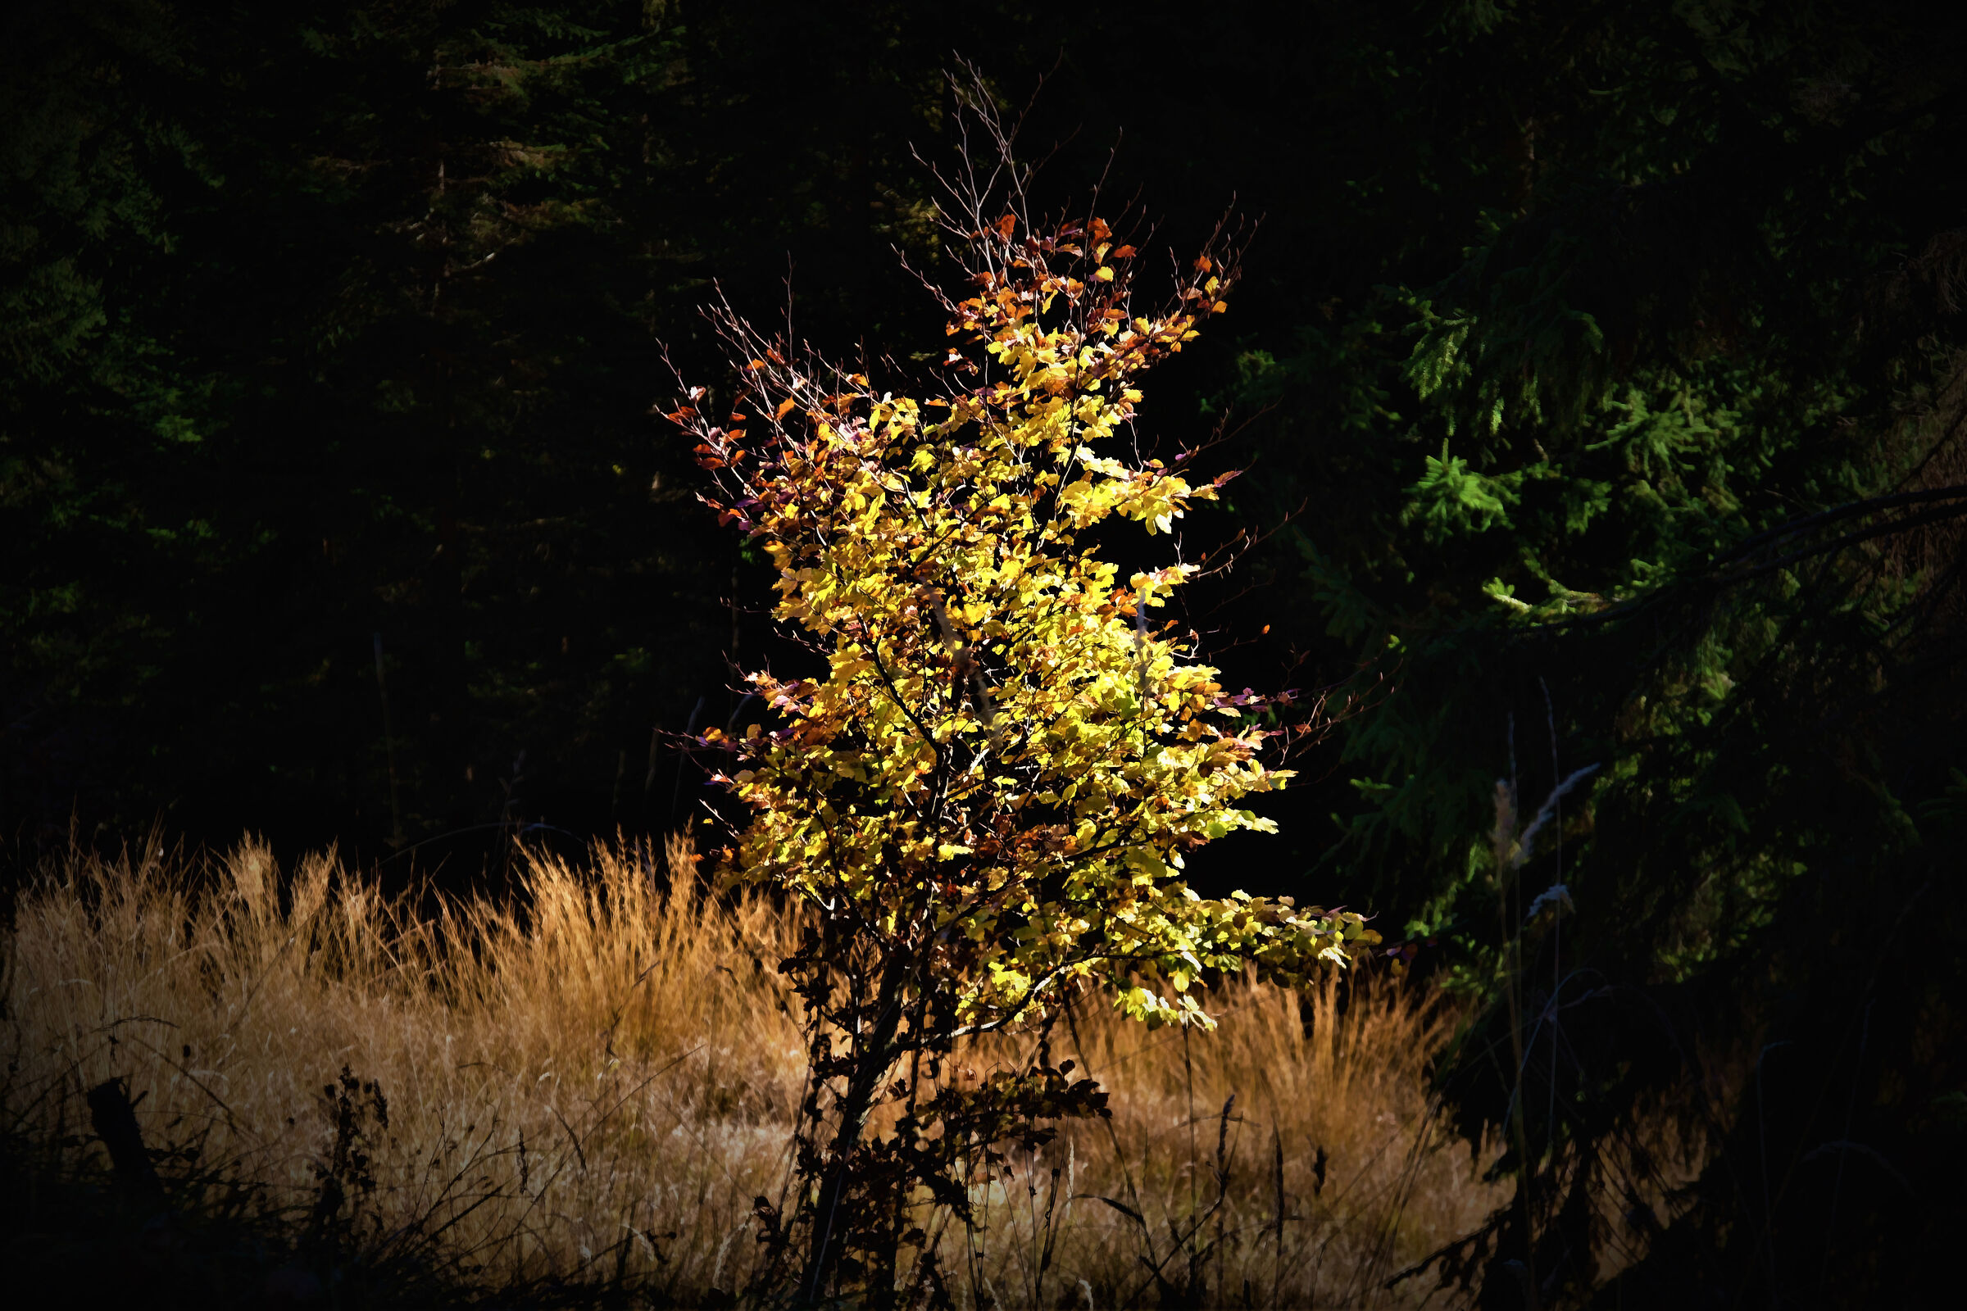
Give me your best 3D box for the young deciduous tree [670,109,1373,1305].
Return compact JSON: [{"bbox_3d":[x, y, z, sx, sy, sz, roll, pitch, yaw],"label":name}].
[{"bbox_3d":[0.100,0.150,14.500,1.800,3.180,1.650,0,1,0],"label":"young deciduous tree"}]

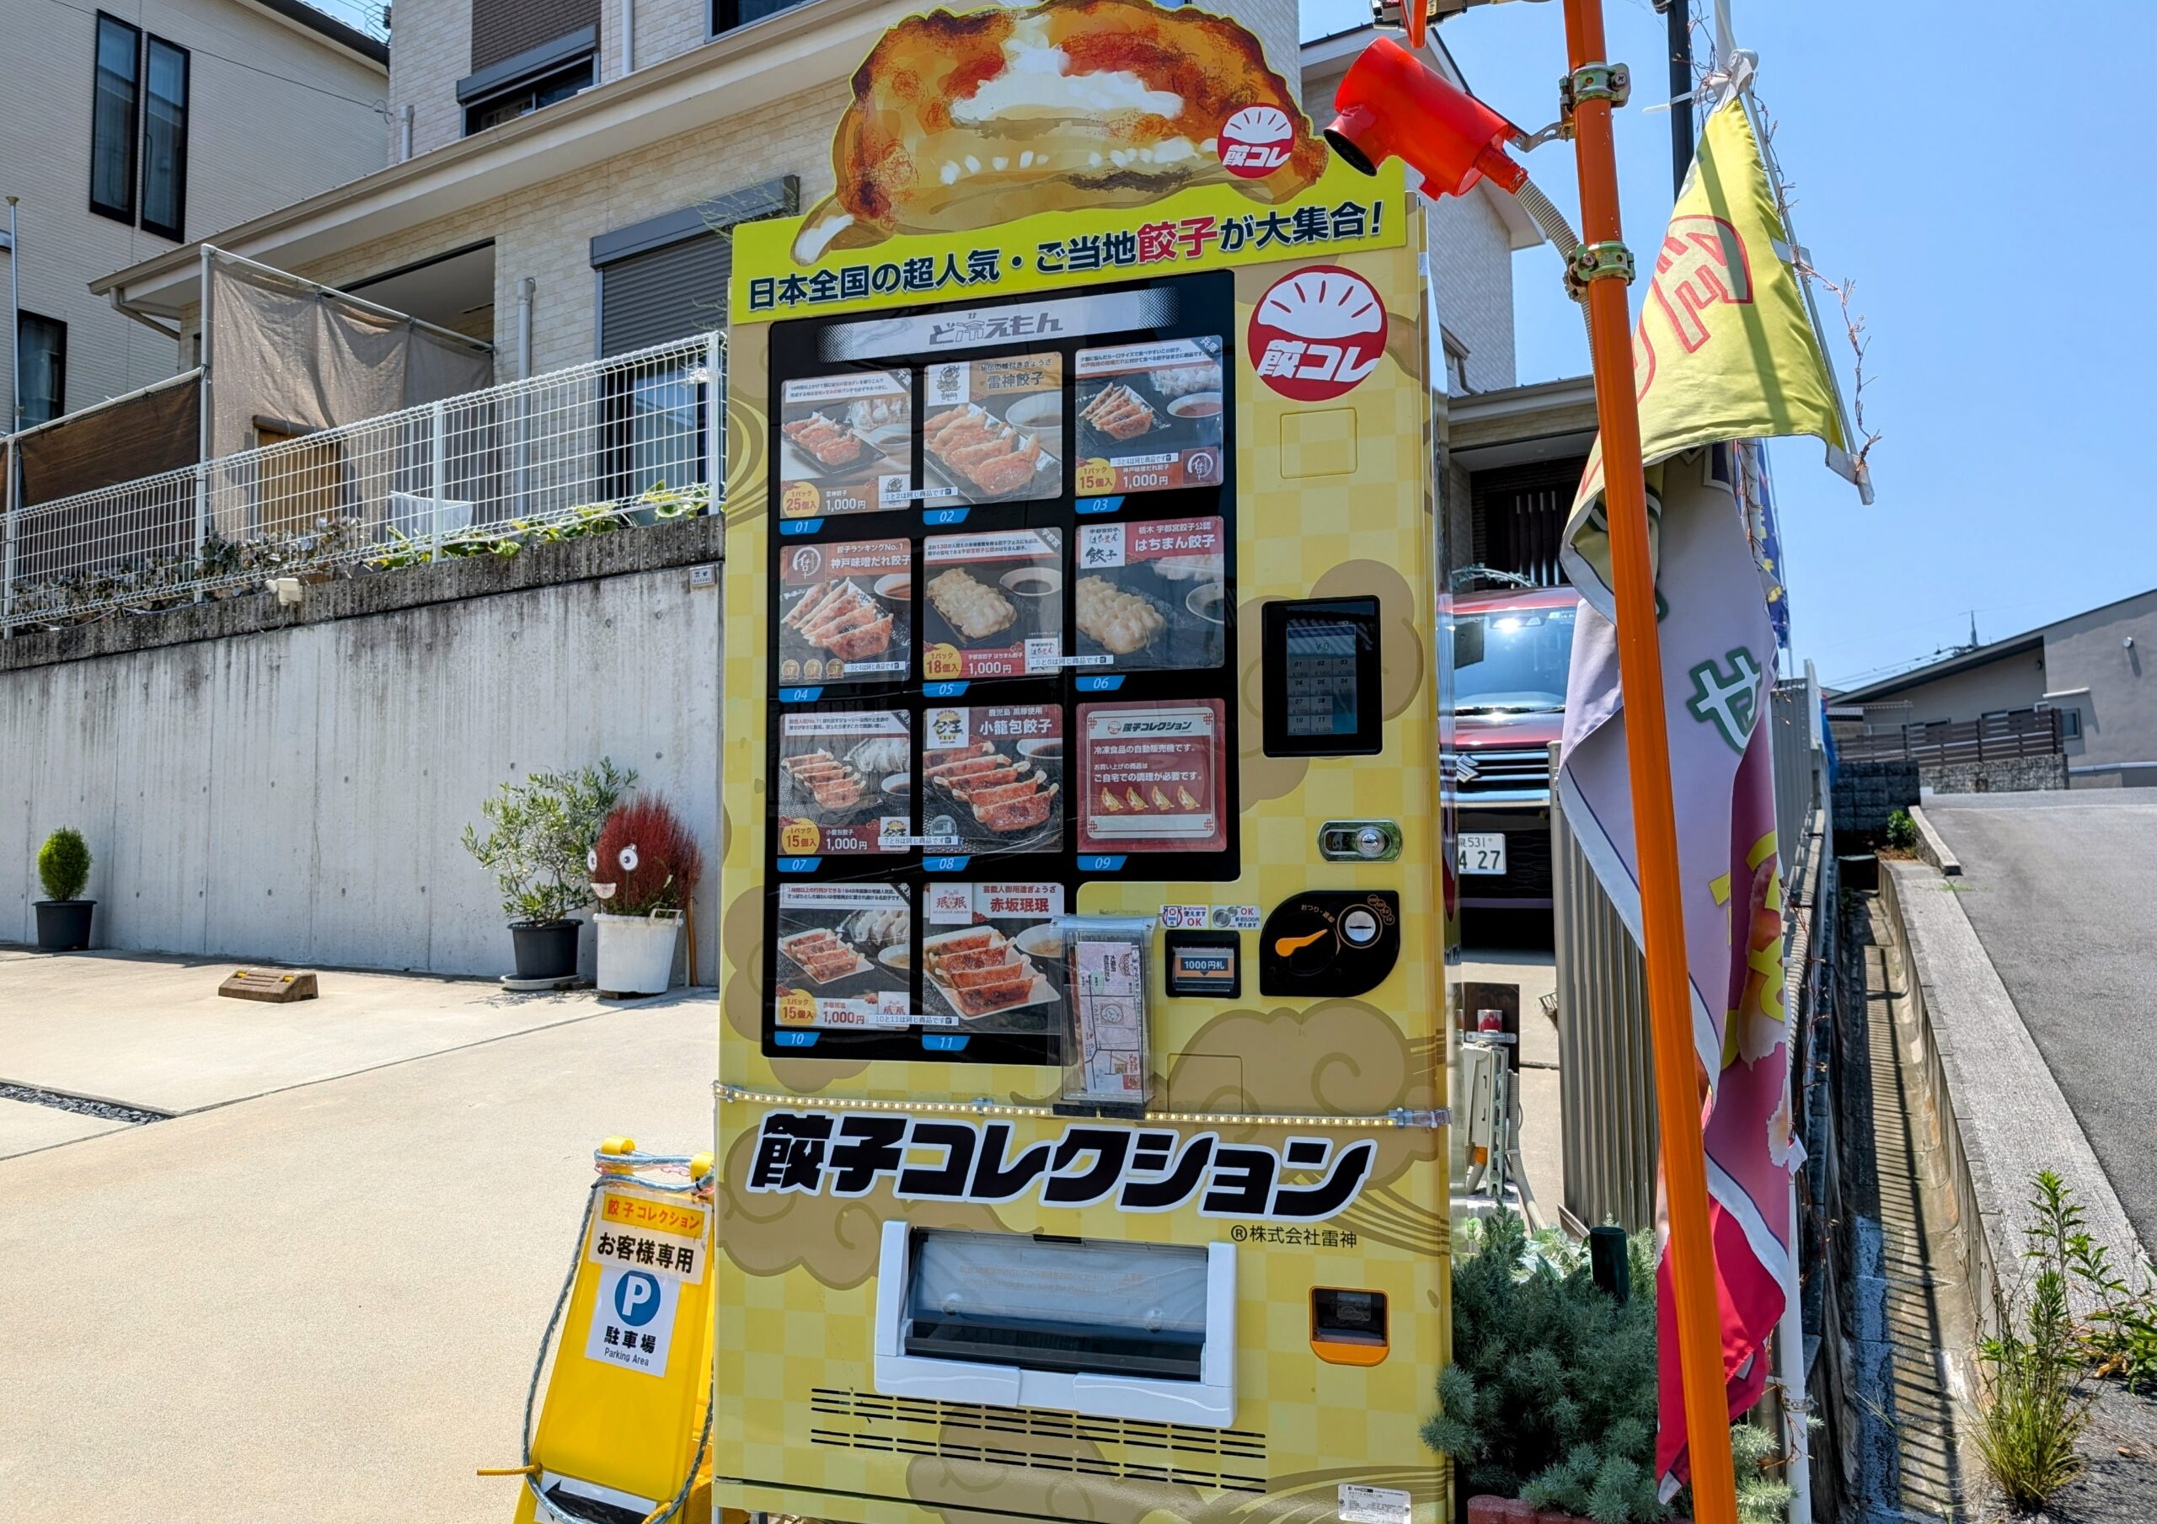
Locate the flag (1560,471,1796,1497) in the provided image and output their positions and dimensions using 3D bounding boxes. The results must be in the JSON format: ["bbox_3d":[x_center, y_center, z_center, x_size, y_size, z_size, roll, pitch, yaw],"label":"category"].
[{"bbox_3d":[0.821,0.274,2.040,0.310,1.380,0.190,-2,-5,20],"label":"flag"}]

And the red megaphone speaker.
[{"bbox_3d":[0.462,-0.856,1.980,0.260,0.150,0.115,35,-20,13],"label":"red megaphone speaker"}]

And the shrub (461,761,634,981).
[{"bbox_3d":[-2.219,0.460,6.250,0.690,0.920,0.600,-3,-5,29],"label":"shrub"}]

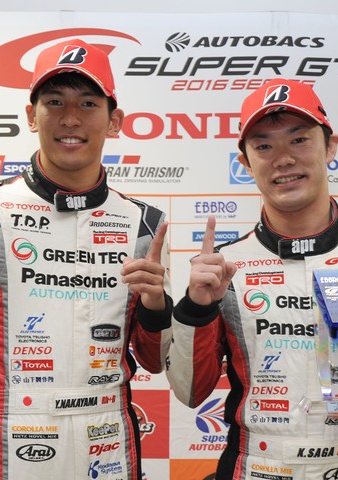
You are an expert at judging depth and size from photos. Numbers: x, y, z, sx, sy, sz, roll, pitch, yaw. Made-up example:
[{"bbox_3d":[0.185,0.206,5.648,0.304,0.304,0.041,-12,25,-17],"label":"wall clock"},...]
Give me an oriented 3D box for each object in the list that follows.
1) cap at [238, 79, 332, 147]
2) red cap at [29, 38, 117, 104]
[{"bbox_3d":[0.203,-0.246,1.420,0.175,0.130,0.265,-11,-5,13],"label":"cap"},{"bbox_3d":[-0.182,-0.325,1.470,0.172,0.132,0.265,2,-3,-3],"label":"red cap"}]

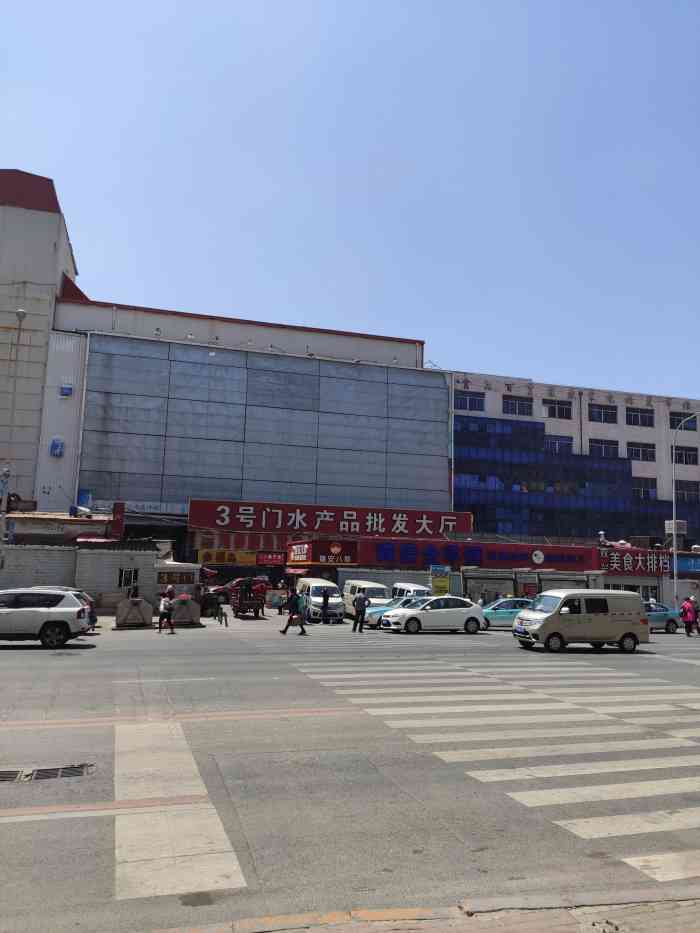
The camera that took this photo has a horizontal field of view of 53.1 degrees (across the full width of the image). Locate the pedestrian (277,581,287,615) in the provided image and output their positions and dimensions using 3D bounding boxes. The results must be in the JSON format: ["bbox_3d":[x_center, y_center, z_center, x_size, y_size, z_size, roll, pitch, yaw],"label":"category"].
[{"bbox_3d":[-3.634,7.081,37.512,0.500,1.720,0.420,1,-8,0],"label":"pedestrian"}]

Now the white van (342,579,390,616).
[{"bbox_3d":[0.876,7.181,38.110,1.614,1.901,4.393,3,-8,-10],"label":"white van"}]

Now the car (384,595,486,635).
[{"bbox_3d":[3.617,6.288,29.999,4.413,1.473,1.805,4,-9,-18],"label":"car"}]

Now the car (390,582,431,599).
[{"bbox_3d":[4.110,8.508,46.300,1.500,1.770,3.750,3,-9,-15],"label":"car"}]

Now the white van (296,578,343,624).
[{"bbox_3d":[-1.470,6.549,34.419,1.649,1.987,4.749,3,-8,-10],"label":"white van"}]

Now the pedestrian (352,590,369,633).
[{"bbox_3d":[0.446,5.909,28.615,0.620,1.680,0.360,1,-8,0],"label":"pedestrian"}]

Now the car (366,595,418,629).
[{"bbox_3d":[2.551,6.451,31.145,4.473,1.430,1.726,3,-8,-11],"label":"car"}]

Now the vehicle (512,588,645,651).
[{"bbox_3d":[7.995,5.330,24.470,4.459,1.987,1.686,4,-9,-16],"label":"vehicle"}]

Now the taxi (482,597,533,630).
[{"bbox_3d":[7.014,6.596,31.455,4.519,1.437,1.728,4,-9,-15],"label":"taxi"}]

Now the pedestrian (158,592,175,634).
[{"bbox_3d":[-6.831,5.452,26.274,0.500,1.580,0.500,4,-9,-16],"label":"pedestrian"}]

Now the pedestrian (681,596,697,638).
[{"bbox_3d":[14.682,6.521,30.481,0.500,1.660,0.550,4,-9,-16],"label":"pedestrian"}]

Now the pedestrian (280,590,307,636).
[{"bbox_3d":[-2.153,5.601,26.834,0.850,1.660,0.550,4,-9,-16],"label":"pedestrian"}]

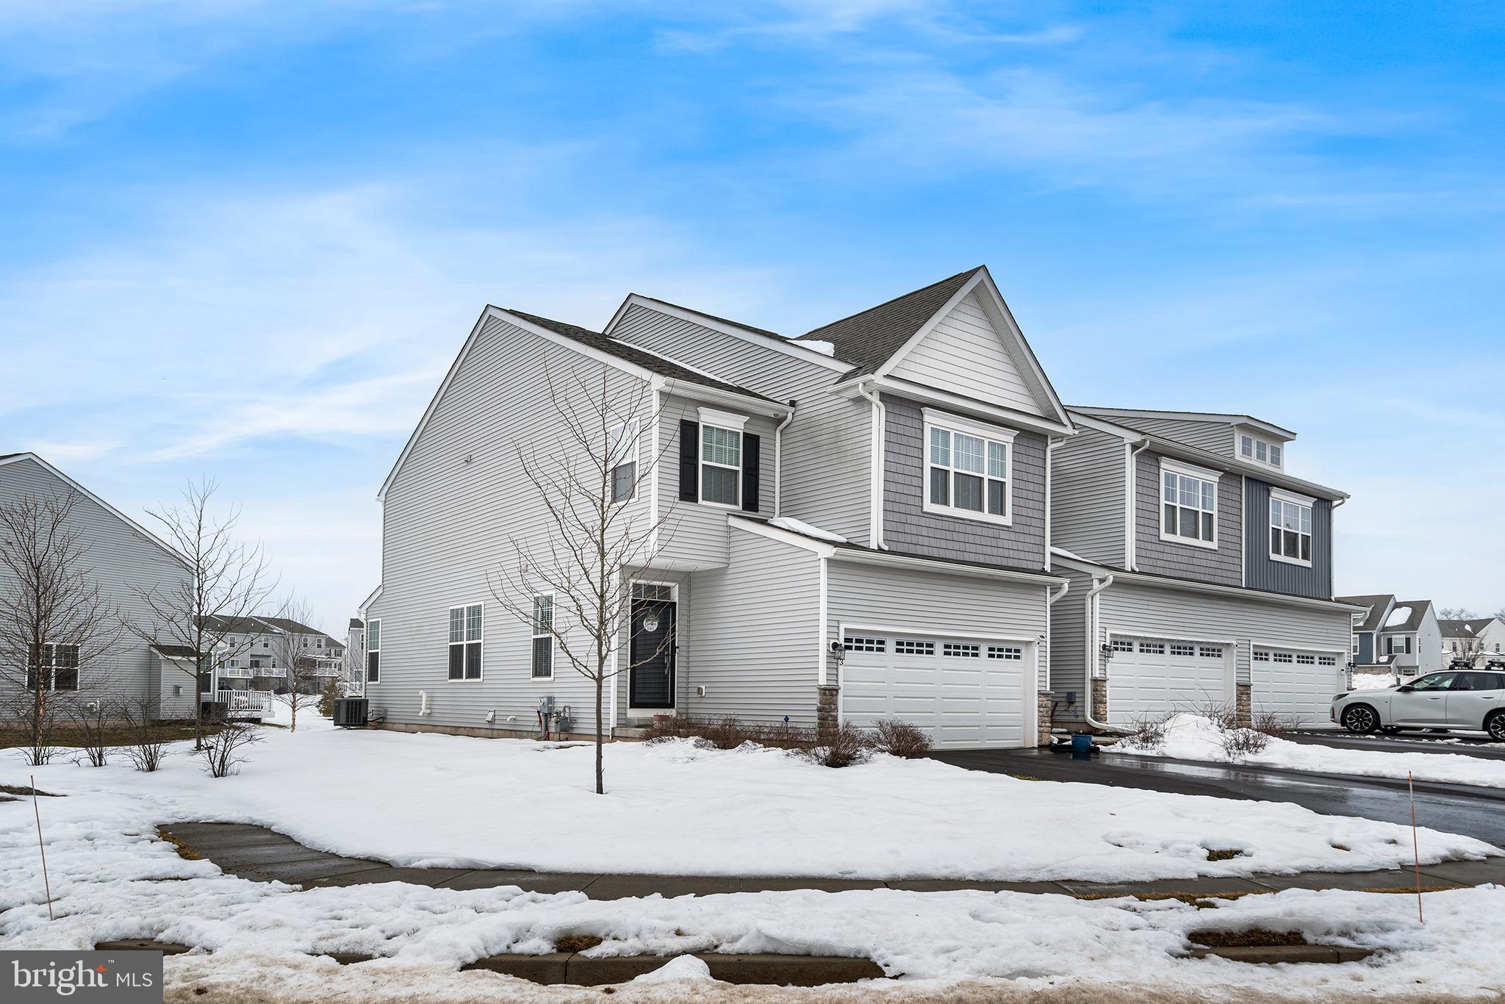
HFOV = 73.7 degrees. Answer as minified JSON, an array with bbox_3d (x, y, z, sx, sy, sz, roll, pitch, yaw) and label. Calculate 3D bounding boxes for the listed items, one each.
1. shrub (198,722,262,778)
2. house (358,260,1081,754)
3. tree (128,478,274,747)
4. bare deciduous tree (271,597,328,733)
[{"bbox_3d":[-7.342,3.473,14.063,0.857,0.721,0.857,0,-10,0],"label":"shrub"},{"bbox_3d":[-2.338,0.592,23.756,7.906,9.963,17.454,8,-13,-37],"label":"house"},{"bbox_3d":[-9.760,1.937,17.815,2.484,4.778,2.484,0,-10,0],"label":"tree"},{"bbox_3d":[-11.623,4.117,25.595,1.410,3.403,1.410,0,-10,0],"label":"bare deciduous tree"}]

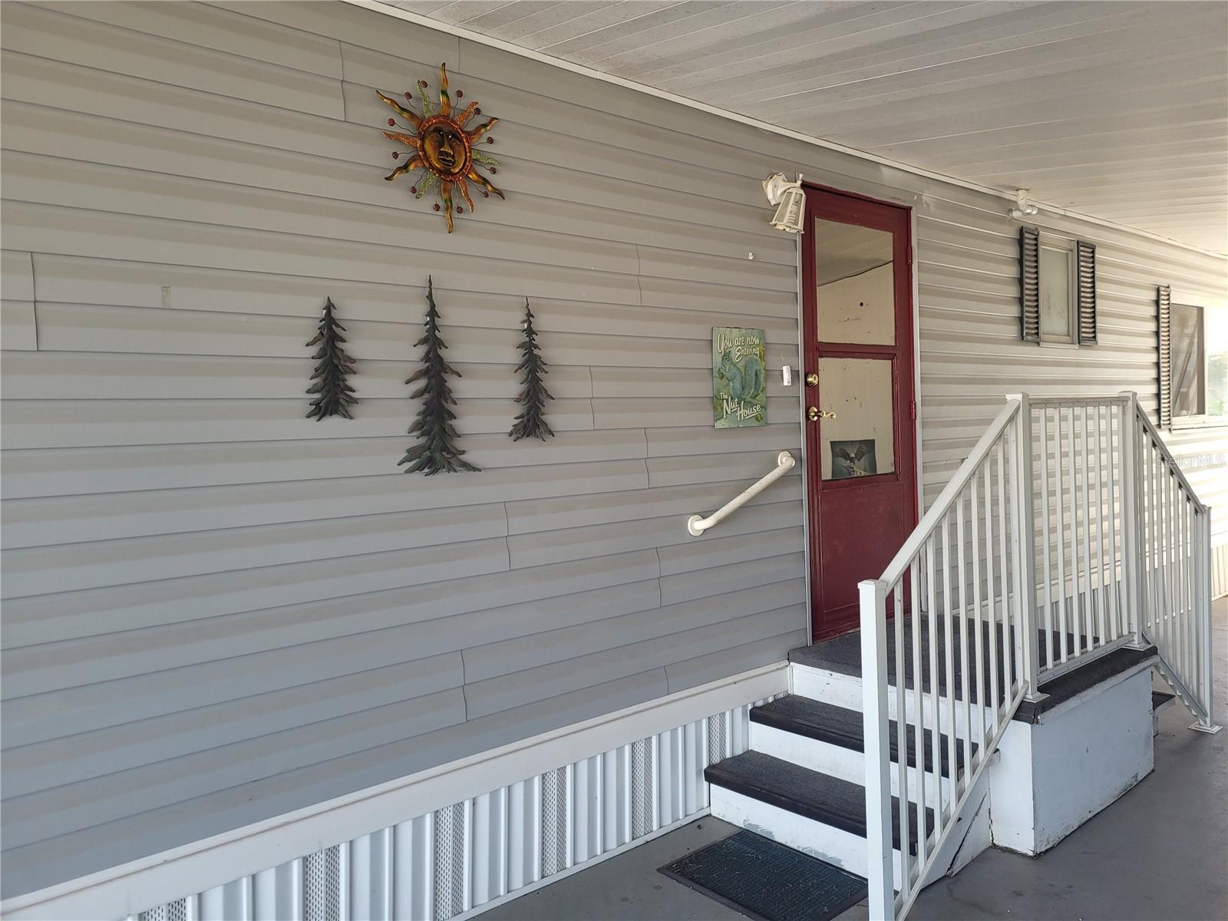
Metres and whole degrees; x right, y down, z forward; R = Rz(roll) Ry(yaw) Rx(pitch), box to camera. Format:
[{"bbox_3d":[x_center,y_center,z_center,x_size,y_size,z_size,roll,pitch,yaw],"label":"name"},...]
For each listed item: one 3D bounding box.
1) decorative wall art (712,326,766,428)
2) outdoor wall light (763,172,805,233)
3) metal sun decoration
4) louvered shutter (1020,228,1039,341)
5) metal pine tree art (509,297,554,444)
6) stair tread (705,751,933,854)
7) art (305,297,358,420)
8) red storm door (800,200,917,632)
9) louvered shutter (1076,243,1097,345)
[{"bbox_3d":[0.520,-0.340,3.801,0.325,0.406,0.014,-4,3,-41],"label":"decorative wall art"},{"bbox_3d":[0.737,-1.095,3.898,0.145,0.260,0.160,-4,3,-41],"label":"outdoor wall light"},{"bbox_3d":[-0.524,-0.971,2.855,0.439,0.523,0.050,-4,3,-41],"label":"metal sun decoration"},{"bbox_3d":[2.498,-1.051,5.545,0.235,0.681,0.030,-4,3,-41],"label":"louvered shutter"},{"bbox_3d":[-0.279,-0.302,3.086,0.197,0.482,0.030,-4,3,-41],"label":"metal pine tree art"},{"bbox_3d":[0.773,1.247,3.412,0.279,0.043,0.929,-4,3,-41],"label":"stair tread"},{"bbox_3d":[-0.803,-0.289,2.621,0.155,0.350,0.030,-4,3,-41],"label":"art"},{"bbox_3d":[1.201,-0.224,4.430,0.909,2.043,0.050,-4,3,-41],"label":"red storm door"},{"bbox_3d":[3.123,-1.095,6.099,0.245,0.672,0.030,-4,3,-41],"label":"louvered shutter"}]

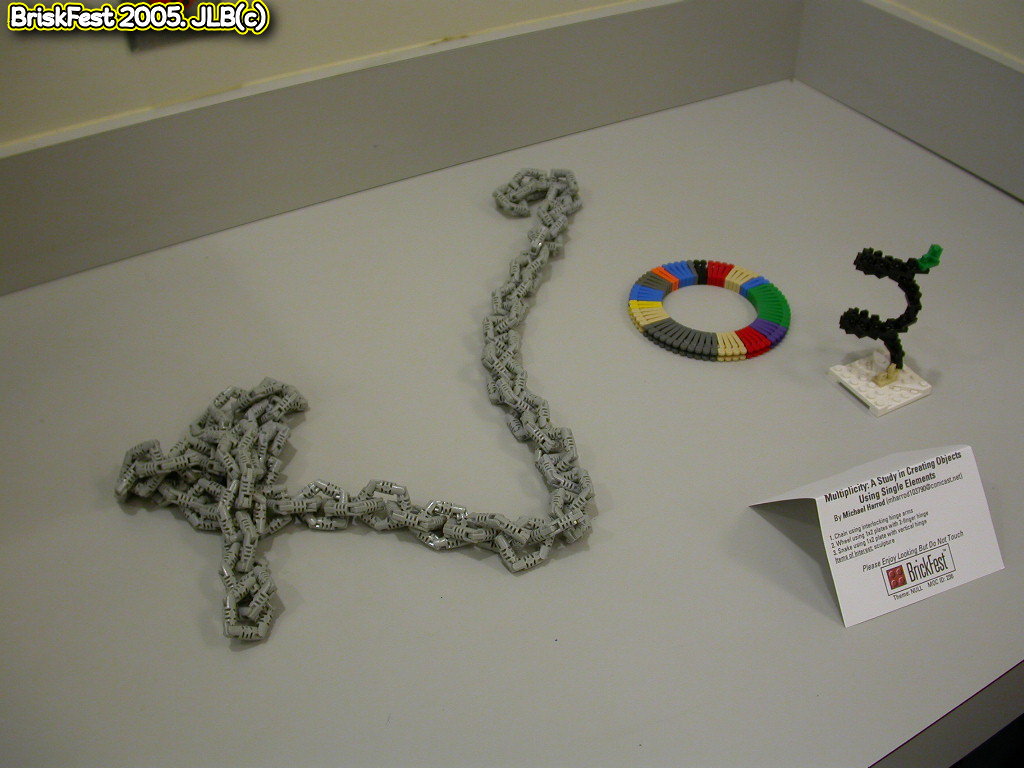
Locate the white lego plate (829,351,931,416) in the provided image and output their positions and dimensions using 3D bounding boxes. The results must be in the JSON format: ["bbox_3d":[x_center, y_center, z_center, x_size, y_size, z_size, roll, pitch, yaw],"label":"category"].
[{"bbox_3d":[0.245,-0.002,0.749,0.048,0.008,0.048,-19,44,-23],"label":"white lego plate"}]

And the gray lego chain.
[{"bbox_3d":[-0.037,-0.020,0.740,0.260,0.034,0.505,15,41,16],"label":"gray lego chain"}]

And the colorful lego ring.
[{"bbox_3d":[0.143,-0.055,0.810,0.115,0.008,0.115,1,39,-1],"label":"colorful lego ring"}]

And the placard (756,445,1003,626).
[{"bbox_3d":[0.207,0.067,0.627,0.108,0.054,0.095,-15,42,-19],"label":"placard"}]

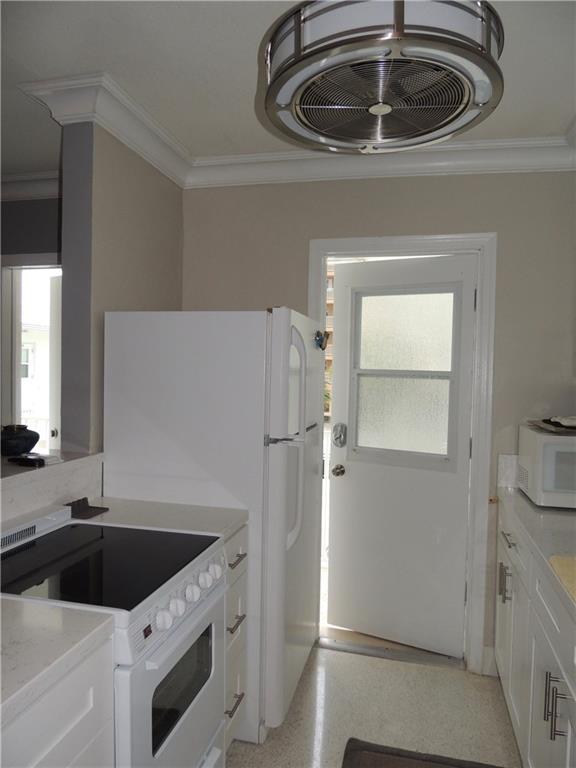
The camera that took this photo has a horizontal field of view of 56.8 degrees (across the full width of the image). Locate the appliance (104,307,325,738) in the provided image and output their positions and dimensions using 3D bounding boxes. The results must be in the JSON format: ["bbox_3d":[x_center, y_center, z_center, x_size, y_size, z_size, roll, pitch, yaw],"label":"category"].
[{"bbox_3d":[-0.287,0.543,2.453,0.820,1.689,0.696,2,2,14],"label":"appliance"}]

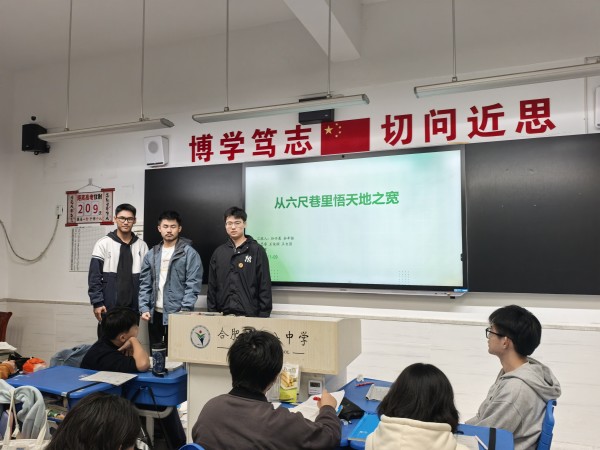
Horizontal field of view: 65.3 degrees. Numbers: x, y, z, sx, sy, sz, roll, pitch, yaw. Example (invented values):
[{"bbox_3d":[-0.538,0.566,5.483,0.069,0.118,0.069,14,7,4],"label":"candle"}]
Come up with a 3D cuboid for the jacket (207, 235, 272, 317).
[{"bbox_3d":[-0.454,0.441,3.585,0.490,0.747,0.280,0,-3,5],"label":"jacket"}]

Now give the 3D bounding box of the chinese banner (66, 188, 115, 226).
[{"bbox_3d":[-2.307,-0.187,5.149,0.700,0.400,0.020,-1,-4,21],"label":"chinese banner"}]

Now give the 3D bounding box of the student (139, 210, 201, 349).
[{"bbox_3d":[-0.996,0.763,3.596,0.480,1.768,0.280,0,-3,2],"label":"student"}]

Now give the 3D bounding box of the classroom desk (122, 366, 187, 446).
[{"bbox_3d":[-0.816,1.296,2.994,0.410,0.760,0.600,-1,-3,13],"label":"classroom desk"}]

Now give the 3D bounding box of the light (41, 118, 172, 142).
[{"bbox_3d":[-1.583,-0.749,3.749,1.240,0.055,0.140,-1,-4,21],"label":"light"}]

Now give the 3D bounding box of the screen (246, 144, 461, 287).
[{"bbox_3d":[0.401,-0.026,4.035,1.960,1.150,0.090,-1,-4,21],"label":"screen"}]

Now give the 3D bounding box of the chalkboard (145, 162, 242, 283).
[{"bbox_3d":[-1.053,0.003,4.571,1.130,1.160,0.050,-1,-4,21],"label":"chalkboard"}]

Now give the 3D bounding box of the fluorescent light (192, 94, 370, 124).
[{"bbox_3d":[-0.160,-0.776,3.199,1.240,0.055,0.140,-1,-4,21],"label":"fluorescent light"}]

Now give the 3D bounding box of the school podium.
[{"bbox_3d":[-0.192,1.074,2.898,1.050,1.070,0.620,-1,-4,18],"label":"school podium"}]

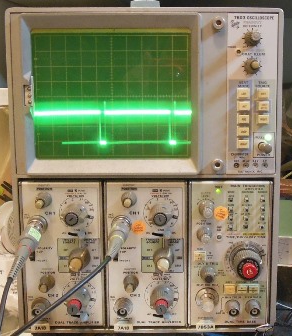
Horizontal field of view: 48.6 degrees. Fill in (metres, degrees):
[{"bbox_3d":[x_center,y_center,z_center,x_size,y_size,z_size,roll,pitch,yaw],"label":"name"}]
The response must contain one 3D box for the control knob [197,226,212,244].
[{"bbox_3d":[0.048,0.056,0.265,0.013,0.013,0.015,0,4,0],"label":"control knob"}]

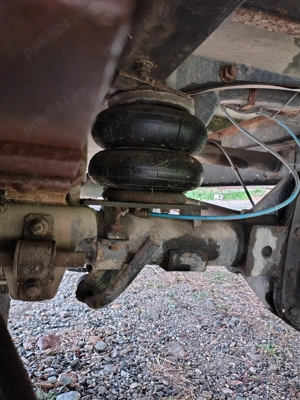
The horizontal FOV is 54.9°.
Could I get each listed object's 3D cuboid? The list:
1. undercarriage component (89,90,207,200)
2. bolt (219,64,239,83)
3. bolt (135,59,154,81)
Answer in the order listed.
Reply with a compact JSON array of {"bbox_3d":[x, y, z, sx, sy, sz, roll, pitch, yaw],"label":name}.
[{"bbox_3d":[-0.003,-0.069,0.430,0.169,0.139,0.169,4,1,0],"label":"undercarriage component"},{"bbox_3d":[0.136,-0.219,0.500,0.029,0.029,0.023,0,-2,-18],"label":"bolt"},{"bbox_3d":[-0.007,-0.167,0.370,0.025,0.027,0.025,3,2,0],"label":"bolt"}]

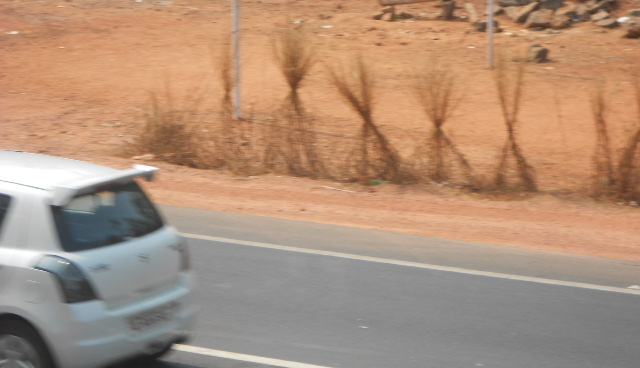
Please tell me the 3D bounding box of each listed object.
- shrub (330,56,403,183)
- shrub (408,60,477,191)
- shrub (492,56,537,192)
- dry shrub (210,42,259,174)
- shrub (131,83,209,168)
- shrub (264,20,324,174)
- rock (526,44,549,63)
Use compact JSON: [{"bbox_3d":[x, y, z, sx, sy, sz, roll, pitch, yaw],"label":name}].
[{"bbox_3d":[0.475,-0.670,24.669,0.720,1.233,0.620,0,10,0],"label":"shrub"},{"bbox_3d":[1.254,-0.621,24.322,0.670,1.256,0.620,0,10,0],"label":"shrub"},{"bbox_3d":[1.942,-0.602,24.051,0.429,1.312,0.500,0,10,0],"label":"shrub"},{"bbox_3d":[-0.891,-0.794,25.094,0.529,1.329,0.500,0,10,0],"label":"dry shrub"},{"bbox_3d":[-1.591,-0.633,25.581,0.808,0.842,0.720,0,10,0],"label":"shrub"},{"bbox_3d":[-0.263,-0.872,24.876,0.646,1.558,0.620,0,10,0],"label":"shrub"},{"bbox_3d":[3.061,-1.843,33.904,0.301,0.209,0.270,0,10,0],"label":"rock"}]

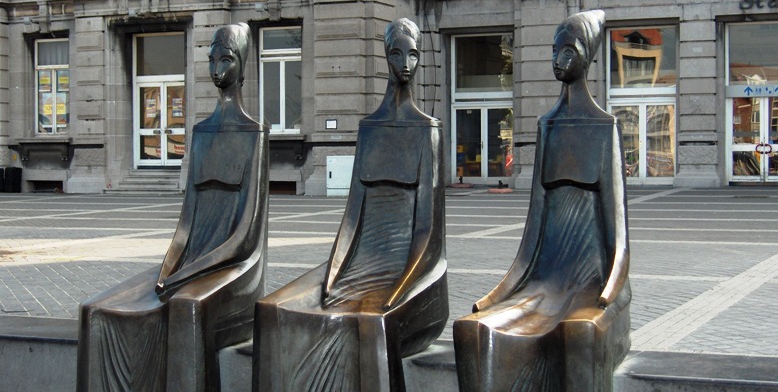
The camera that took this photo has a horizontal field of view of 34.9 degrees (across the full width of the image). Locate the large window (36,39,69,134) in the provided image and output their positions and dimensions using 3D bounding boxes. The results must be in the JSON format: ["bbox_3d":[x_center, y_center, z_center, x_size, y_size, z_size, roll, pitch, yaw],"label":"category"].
[{"bbox_3d":[-8.900,-2.908,33.076,1.240,2.580,0.160,0,2,22],"label":"large window"}]

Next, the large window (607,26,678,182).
[{"bbox_3d":[6.295,-2.261,30.728,1.820,3.940,0.160,0,2,22],"label":"large window"}]

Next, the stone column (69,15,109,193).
[{"bbox_3d":[-7.689,-2.359,32.199,1.080,4.580,0.420,0,2,22],"label":"stone column"}]

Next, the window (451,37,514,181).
[{"bbox_3d":[2.489,-2.271,32.282,1.820,3.900,0.160,0,2,22],"label":"window"}]

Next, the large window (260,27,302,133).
[{"bbox_3d":[-2.600,-2.834,30.506,1.260,2.650,0.160,0,2,22],"label":"large window"}]

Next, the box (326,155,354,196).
[{"bbox_3d":[-1.020,-0.473,29.124,0.800,0.950,0.360,0,2,22],"label":"box"}]

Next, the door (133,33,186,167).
[{"bbox_3d":[-5.809,-2.477,31.990,1.850,3.500,0.160,0,2,22],"label":"door"}]

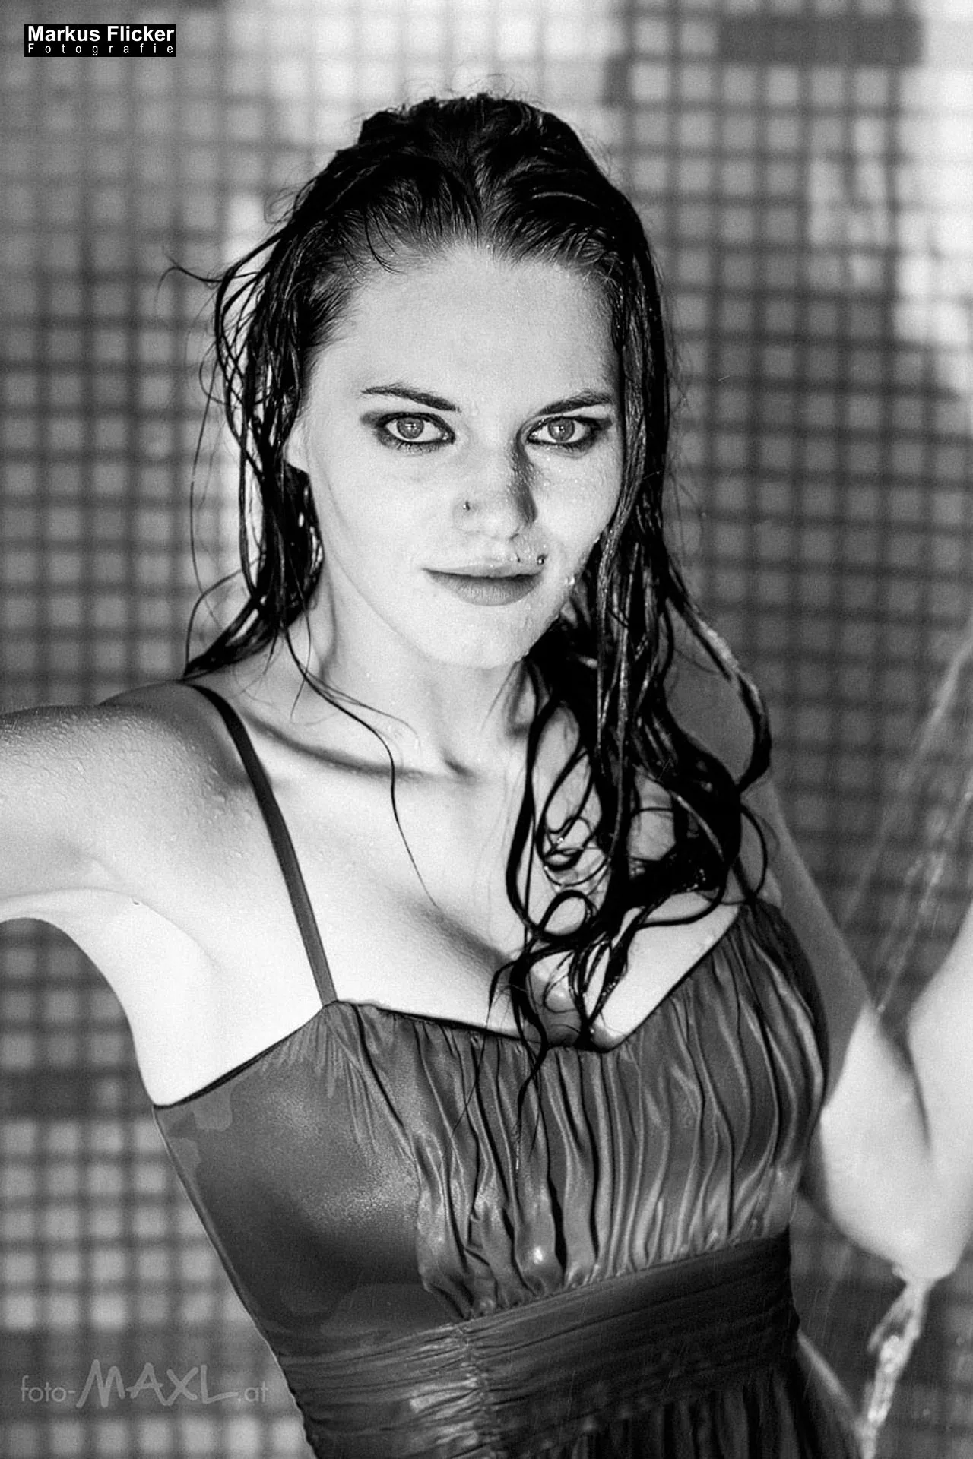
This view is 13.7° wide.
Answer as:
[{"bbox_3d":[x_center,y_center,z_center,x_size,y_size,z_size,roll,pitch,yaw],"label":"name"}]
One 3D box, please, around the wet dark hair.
[{"bbox_3d":[-0.004,-0.074,1.765,0.245,0.405,0.220,-2,9,-15],"label":"wet dark hair"}]

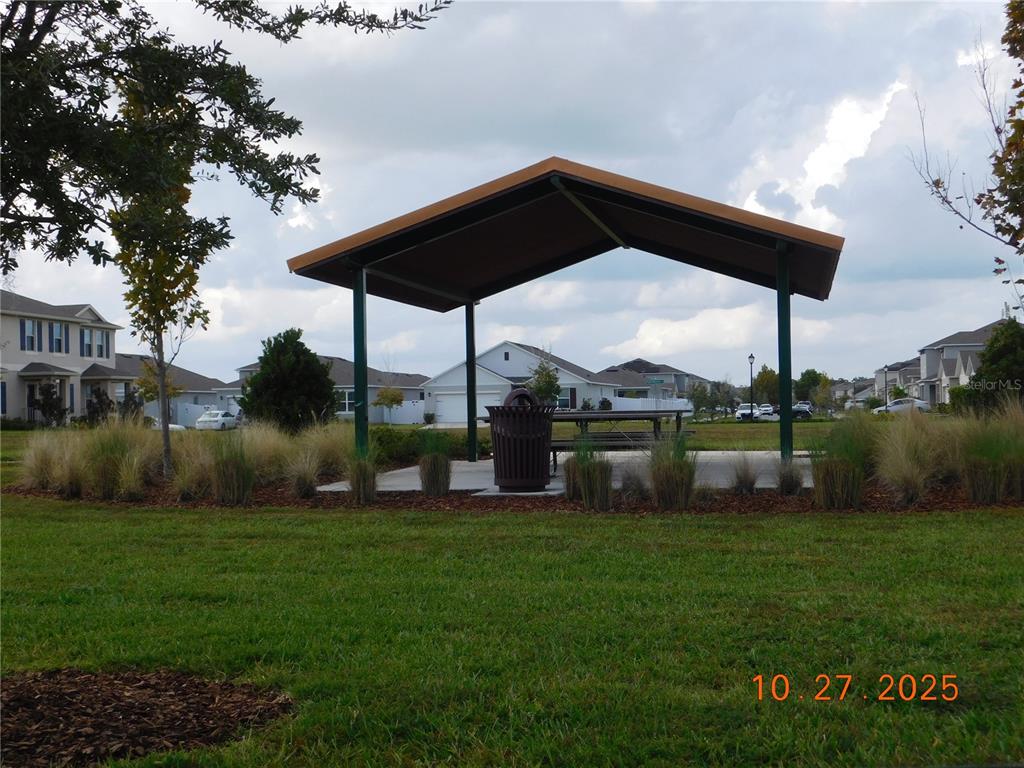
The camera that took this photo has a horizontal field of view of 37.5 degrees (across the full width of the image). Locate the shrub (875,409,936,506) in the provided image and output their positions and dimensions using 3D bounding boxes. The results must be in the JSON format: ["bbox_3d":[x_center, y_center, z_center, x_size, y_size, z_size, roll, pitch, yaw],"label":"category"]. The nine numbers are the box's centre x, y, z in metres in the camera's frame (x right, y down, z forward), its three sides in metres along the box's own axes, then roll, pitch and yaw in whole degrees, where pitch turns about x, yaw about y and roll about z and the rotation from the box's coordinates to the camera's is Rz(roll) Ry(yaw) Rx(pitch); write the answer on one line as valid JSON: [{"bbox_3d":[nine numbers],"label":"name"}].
[{"bbox_3d":[3.730,0.697,14.300,0.588,0.929,0.588,-1,-1,0],"label":"shrub"}]

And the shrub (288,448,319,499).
[{"bbox_3d":[-2.184,0.943,15.800,0.335,0.555,0.335,-1,-1,0],"label":"shrub"}]

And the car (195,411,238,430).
[{"bbox_3d":[-20.559,2.568,105.500,1.830,1.430,4.700,-1,-1,8],"label":"car"}]

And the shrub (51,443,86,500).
[{"bbox_3d":[-4.484,0.895,15.254,0.364,0.561,0.364,-1,-1,-16],"label":"shrub"}]

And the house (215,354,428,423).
[{"bbox_3d":[-15.090,0.521,120.707,12.000,5.500,19.000,-1,-1,8],"label":"house"}]

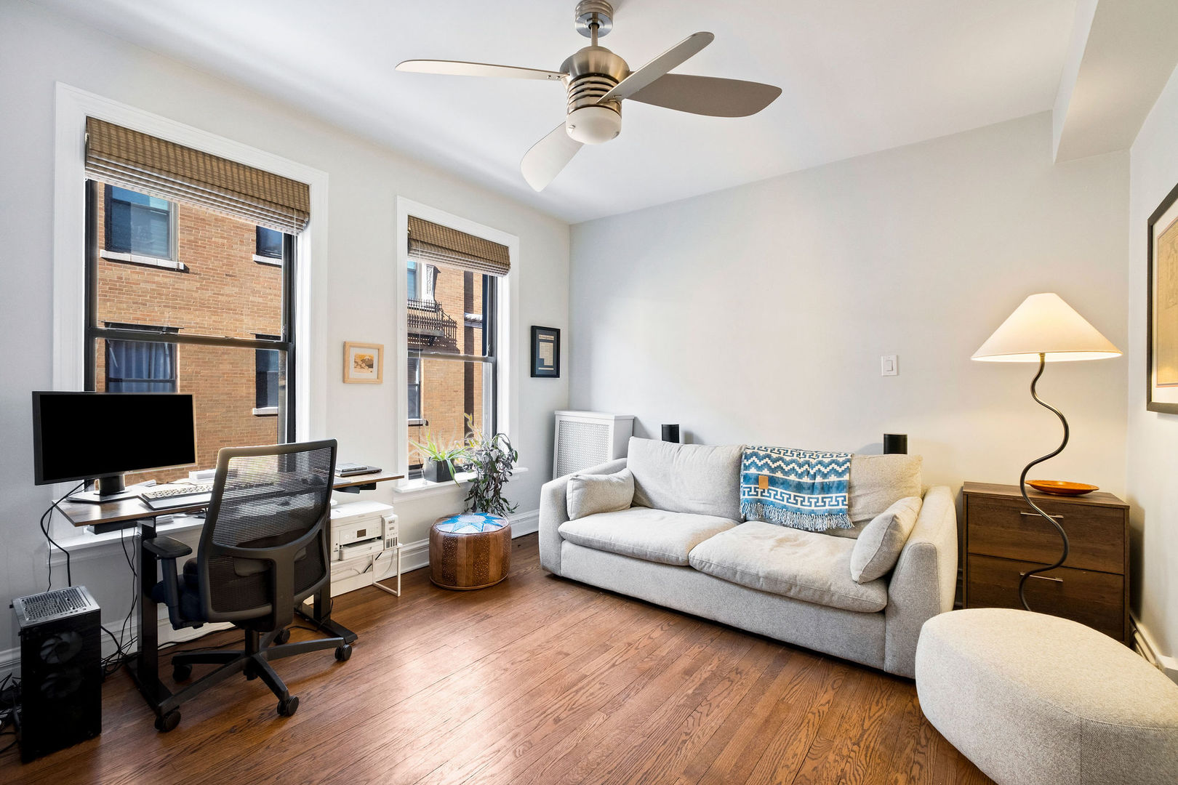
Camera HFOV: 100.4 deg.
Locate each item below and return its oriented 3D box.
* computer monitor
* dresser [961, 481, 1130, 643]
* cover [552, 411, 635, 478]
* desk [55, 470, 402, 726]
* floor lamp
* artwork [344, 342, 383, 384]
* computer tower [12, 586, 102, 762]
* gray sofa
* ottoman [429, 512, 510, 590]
[{"bbox_3d":[-2.120,0.222,2.194,0.210,0.447,0.613,0,0,14],"label":"computer monitor"},{"bbox_3d":[2.326,0.868,2.550,0.605,0.695,0.390,0,0,35],"label":"dresser"},{"bbox_3d":[0.029,0.698,4.215,0.620,1.015,0.270,0,0,35],"label":"cover"},{"bbox_3d":[-1.596,0.823,2.311,0.605,0.750,1.210,0,0,38],"label":"desk"},{"bbox_3d":[2.067,0.379,2.250,0.500,1.670,0.500,0,0,43],"label":"floor lamp"},{"bbox_3d":[-1.394,-0.178,3.037,0.027,0.246,0.242,0,0,38],"label":"artwork"},{"bbox_3d":[-1.900,0.977,1.749,0.330,0.440,0.186,0,0,39],"label":"computer tower"},{"bbox_3d":[0.841,0.779,2.984,2.210,0.860,1.000,0,0,36],"label":"gray sofa"},{"bbox_3d":[-0.782,1.022,3.224,0.515,0.360,0.515,0,0,-14],"label":"ottoman"}]

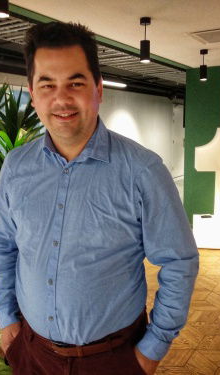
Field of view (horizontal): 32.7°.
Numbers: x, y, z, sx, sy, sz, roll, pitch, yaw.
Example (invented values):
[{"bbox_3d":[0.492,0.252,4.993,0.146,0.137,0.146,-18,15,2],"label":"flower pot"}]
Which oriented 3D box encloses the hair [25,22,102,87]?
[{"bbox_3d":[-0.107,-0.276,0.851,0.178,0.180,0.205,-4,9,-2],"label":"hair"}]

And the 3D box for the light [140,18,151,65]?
[{"bbox_3d":[0.304,-1.249,3.185,0.091,0.371,0.091,-1,9,0],"label":"light"}]

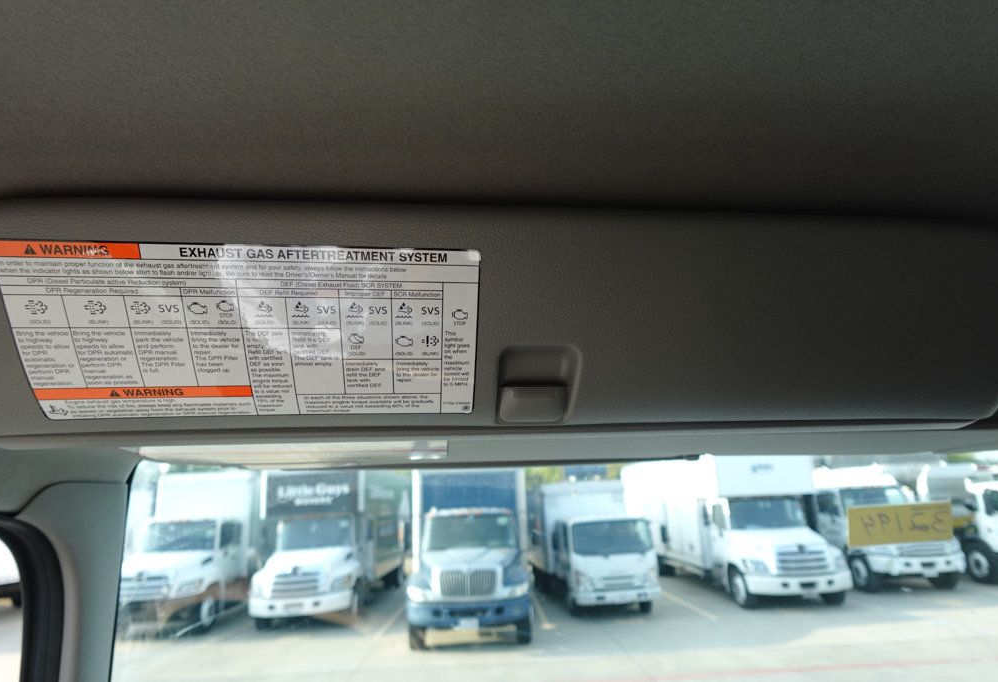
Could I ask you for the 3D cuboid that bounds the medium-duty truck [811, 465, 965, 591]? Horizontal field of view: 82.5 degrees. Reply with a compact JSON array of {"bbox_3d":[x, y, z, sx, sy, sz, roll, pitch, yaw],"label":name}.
[{"bbox_3d":[10.266,5.672,17.717,2.400,3.000,7.800,-2,-16,-2],"label":"medium-duty truck"}]

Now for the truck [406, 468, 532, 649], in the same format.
[{"bbox_3d":[-0.683,4.990,14.421,2.500,3.350,8.800,-2,-16,-2],"label":"truck"}]

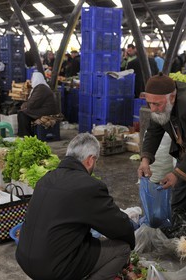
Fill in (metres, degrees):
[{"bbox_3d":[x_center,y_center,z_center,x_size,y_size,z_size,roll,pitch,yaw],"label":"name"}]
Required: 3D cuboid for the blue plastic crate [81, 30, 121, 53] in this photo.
[{"bbox_3d":[0.129,-1.754,7.873,0.592,0.366,0.365,-8,14,-35],"label":"blue plastic crate"}]

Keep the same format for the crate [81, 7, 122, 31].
[{"bbox_3d":[0.158,-2.118,7.819,0.585,0.382,0.390,-7,13,-31],"label":"crate"}]

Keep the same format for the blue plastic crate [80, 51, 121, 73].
[{"bbox_3d":[0.116,-1.395,7.944,0.592,0.366,0.365,-8,14,-35],"label":"blue plastic crate"}]

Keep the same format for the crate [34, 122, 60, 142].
[{"bbox_3d":[-0.793,-0.183,7.633,0.350,0.290,0.490,-3,11,-15],"label":"crate"}]

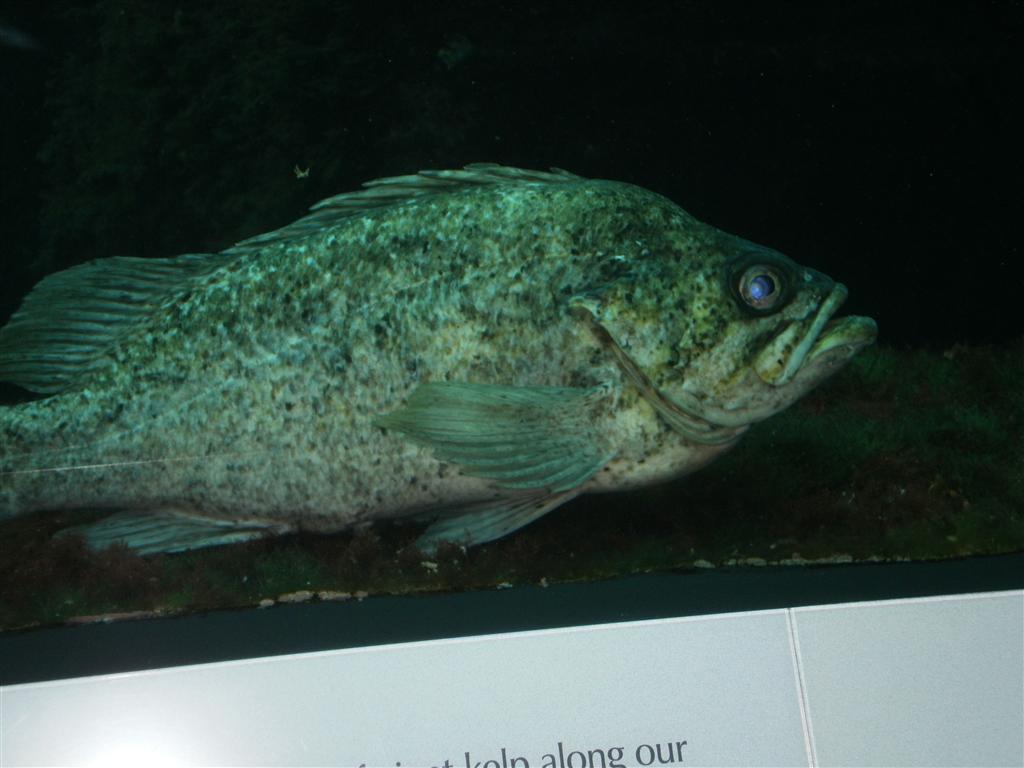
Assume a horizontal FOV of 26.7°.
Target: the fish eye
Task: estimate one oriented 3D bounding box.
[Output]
[{"bbox_3d":[0.118,-0.045,1.030,0.021,0.021,0.013,-7,7,-9],"label":"fish eye"}]

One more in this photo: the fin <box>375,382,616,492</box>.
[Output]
[{"bbox_3d":[-0.008,0.025,1.020,0.112,0.048,0.030,-2,9,7],"label":"fin"}]

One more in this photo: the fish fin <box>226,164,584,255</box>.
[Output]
[{"bbox_3d":[-0.053,-0.085,1.060,0.178,0.023,0.015,-10,7,0],"label":"fish fin"}]

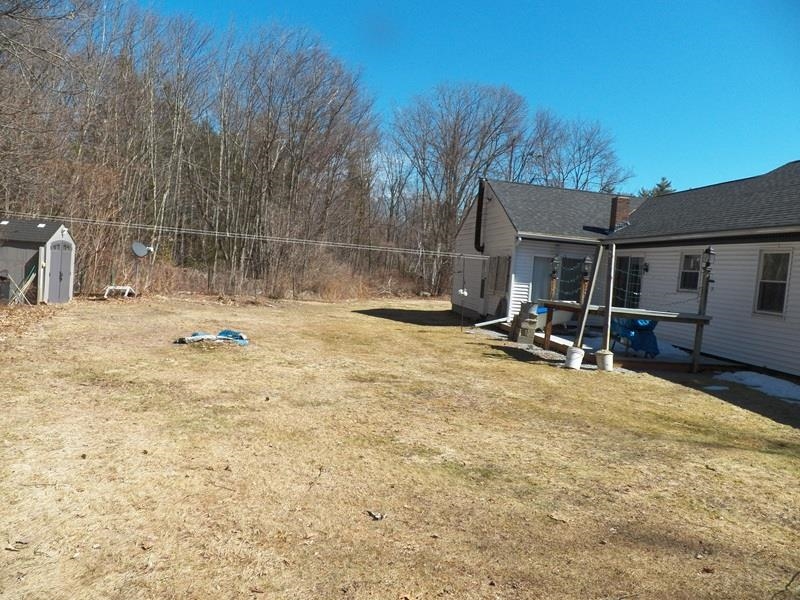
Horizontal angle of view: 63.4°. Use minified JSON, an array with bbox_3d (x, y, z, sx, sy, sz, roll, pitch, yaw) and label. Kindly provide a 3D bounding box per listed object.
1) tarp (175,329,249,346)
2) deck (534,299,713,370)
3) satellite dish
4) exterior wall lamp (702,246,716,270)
[{"bbox_3d":[-3.661,0.704,12.595,1.320,0.210,0.850,5,3,-7],"label":"tarp"},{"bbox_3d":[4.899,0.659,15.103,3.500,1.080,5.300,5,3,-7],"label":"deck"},{"bbox_3d":[-8.846,-1.733,22.300,0.460,0.620,0.600,6,3,21],"label":"satellite dish"},{"bbox_3d":[5.957,-0.799,12.464,0.200,0.450,0.200,5,3,-7],"label":"exterior wall lamp"}]

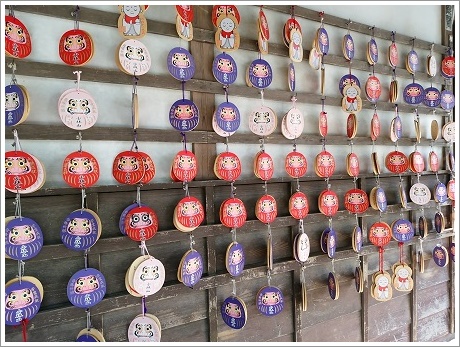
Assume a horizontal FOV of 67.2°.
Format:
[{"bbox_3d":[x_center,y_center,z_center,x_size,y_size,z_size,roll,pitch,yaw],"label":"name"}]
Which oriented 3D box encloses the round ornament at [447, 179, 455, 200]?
[{"bbox_3d":[1.030,0.078,1.594,0.088,0.093,0.010,-2,1,-20],"label":"round ornament"}]

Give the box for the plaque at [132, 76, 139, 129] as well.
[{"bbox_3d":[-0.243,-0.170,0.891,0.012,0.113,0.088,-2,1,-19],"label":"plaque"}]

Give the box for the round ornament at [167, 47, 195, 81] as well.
[{"bbox_3d":[-0.138,-0.306,0.967,0.088,0.093,0.007,-3,1,-32],"label":"round ornament"}]

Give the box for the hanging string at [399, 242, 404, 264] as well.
[{"bbox_3d":[0.720,0.336,1.454,0.020,0.093,0.010,-2,1,-10],"label":"hanging string"}]

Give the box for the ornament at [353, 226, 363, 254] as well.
[{"bbox_3d":[0.487,0.253,1.319,0.014,0.093,0.088,-2,1,37],"label":"ornament"}]

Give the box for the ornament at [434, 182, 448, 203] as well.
[{"bbox_3d":[0.983,0.091,1.610,0.088,0.093,0.011,-2,1,-28],"label":"ornament"}]

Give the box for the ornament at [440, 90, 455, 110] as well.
[{"bbox_3d":[1.024,-0.343,1.626,0.088,0.093,0.007,-2,1,-18],"label":"ornament"}]

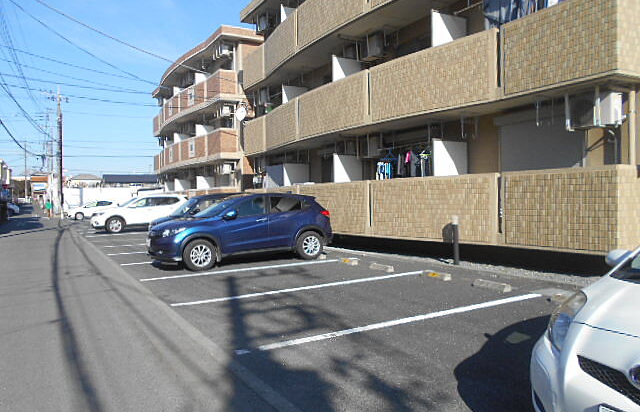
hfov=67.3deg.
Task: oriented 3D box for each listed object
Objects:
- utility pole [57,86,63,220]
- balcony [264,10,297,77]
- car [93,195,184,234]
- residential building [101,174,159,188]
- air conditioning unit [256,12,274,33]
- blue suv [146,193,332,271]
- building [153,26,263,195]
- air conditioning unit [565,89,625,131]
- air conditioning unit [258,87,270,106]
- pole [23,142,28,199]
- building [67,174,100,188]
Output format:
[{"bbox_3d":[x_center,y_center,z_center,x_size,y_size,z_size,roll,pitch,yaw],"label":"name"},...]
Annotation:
[{"bbox_3d":[-22.400,-4.600,41.500,0.380,11.500,0.380,-1,1,-30],"label":"utility pole"},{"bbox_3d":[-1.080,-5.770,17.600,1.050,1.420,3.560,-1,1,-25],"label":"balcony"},{"bbox_3d":[-7.940,0.310,21.930,4.640,1.720,1.820,-1,0,-30],"label":"car"},{"bbox_3d":[-39.500,-2.900,101.000,13.000,7.300,8.000,-1,1,-20],"label":"residential building"},{"bbox_3d":[-2.089,-7.050,18.600,0.300,0.540,0.760,-1,0,-30],"label":"air conditioning unit"},{"bbox_3d":[-1.740,0.480,11.200,4.295,1.605,1.770,-1,1,-31],"label":"blue suv"},{"bbox_3d":[-4.826,-3.598,30.100,9.200,9.300,14.400,-1,0,-30],"label":"building"},{"bbox_3d":[4.728,-1.606,8.303,0.300,0.540,0.760,-1,0,-30],"label":"air conditioning unit"},{"bbox_3d":[-2.280,-4.520,19.800,0.320,0.650,0.800,-1,1,-28],"label":"air conditioning unit"},{"bbox_3d":[-53.800,-6.200,88.000,0.350,11.000,0.350,-1,1,-30],"label":"pole"},{"bbox_3d":[-51.200,-2.900,105.000,7.500,7.600,7.500,-1,1,-20],"label":"building"}]

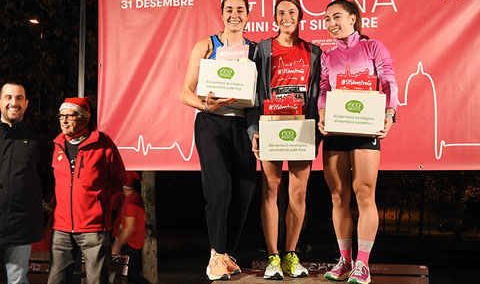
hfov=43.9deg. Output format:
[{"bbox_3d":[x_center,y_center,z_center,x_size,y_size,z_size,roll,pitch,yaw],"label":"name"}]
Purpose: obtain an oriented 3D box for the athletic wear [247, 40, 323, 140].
[{"bbox_3d":[0.264,-0.299,3.534,0.450,0.640,0.310,0,-4,0],"label":"athletic wear"}]

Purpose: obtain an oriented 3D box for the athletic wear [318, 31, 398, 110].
[{"bbox_3d":[0.688,-0.382,3.460,0.460,0.540,0.330,-2,-5,24],"label":"athletic wear"}]

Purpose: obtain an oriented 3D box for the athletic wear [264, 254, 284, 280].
[{"bbox_3d":[0.194,0.739,3.557,0.100,0.120,0.270,0,-4,-4],"label":"athletic wear"}]

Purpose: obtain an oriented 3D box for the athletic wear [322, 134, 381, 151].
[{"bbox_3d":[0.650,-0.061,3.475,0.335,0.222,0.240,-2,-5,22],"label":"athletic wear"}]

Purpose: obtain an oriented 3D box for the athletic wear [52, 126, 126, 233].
[{"bbox_3d":[-0.976,0.239,3.843,0.470,0.682,0.310,-2,-5,20],"label":"athletic wear"}]

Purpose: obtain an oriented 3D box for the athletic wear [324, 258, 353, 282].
[{"bbox_3d":[0.586,0.734,3.501,0.100,0.120,0.270,-3,-6,36],"label":"athletic wear"}]

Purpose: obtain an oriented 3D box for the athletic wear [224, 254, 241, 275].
[{"bbox_3d":[-0.075,0.753,3.737,0.100,0.120,0.270,3,-5,-30],"label":"athletic wear"}]

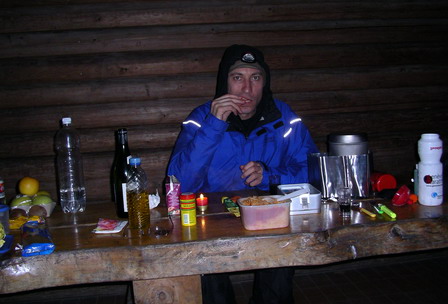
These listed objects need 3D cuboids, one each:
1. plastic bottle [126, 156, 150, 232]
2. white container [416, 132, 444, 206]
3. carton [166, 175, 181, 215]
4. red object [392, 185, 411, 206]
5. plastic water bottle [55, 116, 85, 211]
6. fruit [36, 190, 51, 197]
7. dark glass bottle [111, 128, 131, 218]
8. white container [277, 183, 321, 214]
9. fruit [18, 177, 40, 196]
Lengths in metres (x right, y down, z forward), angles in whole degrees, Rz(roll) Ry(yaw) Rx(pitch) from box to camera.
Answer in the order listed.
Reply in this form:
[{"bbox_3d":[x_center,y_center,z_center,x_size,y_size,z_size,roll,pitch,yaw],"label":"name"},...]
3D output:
[{"bbox_3d":[-0.241,0.119,1.352,0.065,0.207,0.065,-3,5,0],"label":"plastic bottle"},{"bbox_3d":[0.648,0.057,1.500,0.077,0.221,0.077,-3,5,0],"label":"white container"},{"bbox_3d":[-0.162,0.140,1.552,0.047,0.125,0.038,-3,5,-5],"label":"carton"},{"bbox_3d":[0.568,0.140,1.535,0.066,0.066,0.060,-3,5,0],"label":"red object"},{"bbox_3d":[-0.531,0.048,1.657,0.089,0.323,0.089,-3,5,0],"label":"plastic water bottle"},{"bbox_3d":[-0.644,0.173,1.700,0.070,0.066,0.070,-3,5,0],"label":"fruit"},{"bbox_3d":[-0.316,0.069,1.535,0.074,0.286,0.074,-3,5,0],"label":"dark glass bottle"},{"bbox_3d":[0.235,0.153,1.551,0.104,0.062,0.178,-3,5,-3],"label":"white container"},{"bbox_3d":[-0.672,0.120,1.657,0.071,0.068,0.071,-3,5,0],"label":"fruit"}]

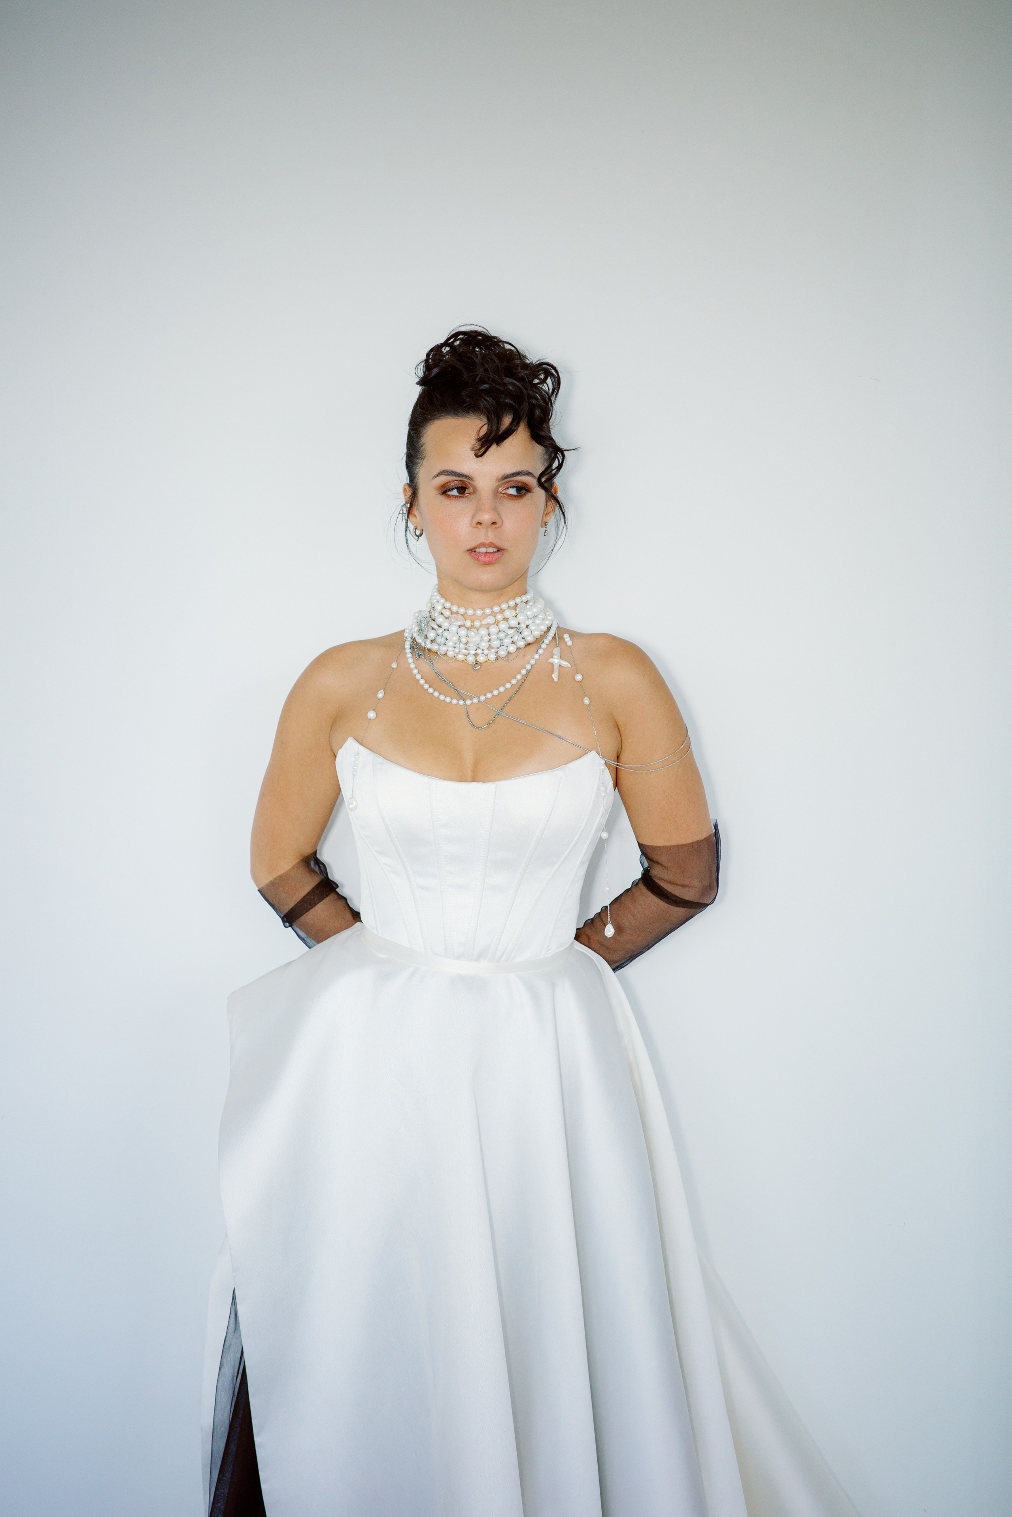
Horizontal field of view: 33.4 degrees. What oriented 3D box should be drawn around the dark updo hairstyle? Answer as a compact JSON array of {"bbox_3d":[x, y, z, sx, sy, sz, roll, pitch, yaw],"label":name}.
[{"bbox_3d":[-0.022,-0.352,1.860,0.180,0.240,0.215,0,2,-5],"label":"dark updo hairstyle"}]

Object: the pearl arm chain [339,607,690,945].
[{"bbox_3d":[0.014,0.020,1.850,0.385,0.365,0.180,0,2,0],"label":"pearl arm chain"}]

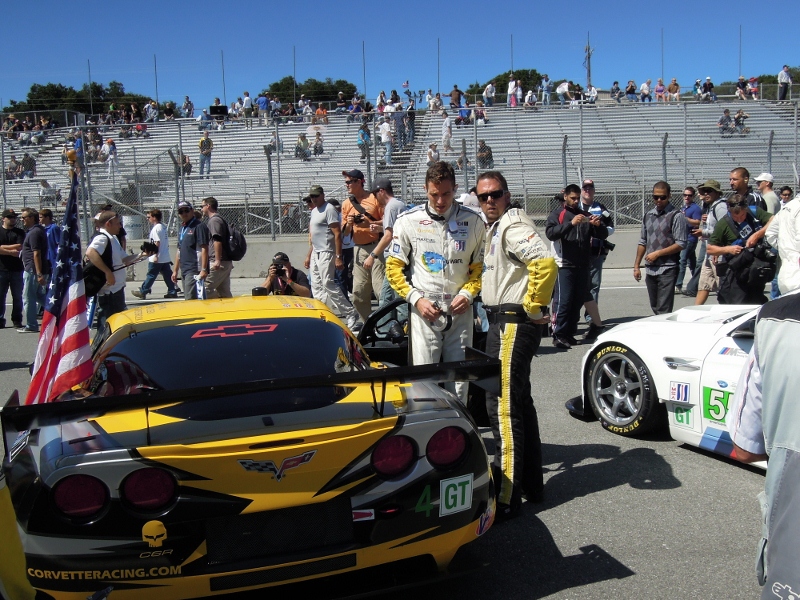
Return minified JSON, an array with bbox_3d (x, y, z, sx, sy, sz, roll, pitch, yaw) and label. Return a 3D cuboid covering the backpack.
[{"bbox_3d":[-2.348,-0.843,11.650,0.250,0.530,0.330,-1,7,3],"label":"backpack"}]

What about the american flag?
[{"bbox_3d":[-1.535,0.021,3.714,0.340,1.200,0.250,-4,7,-22],"label":"american flag"}]

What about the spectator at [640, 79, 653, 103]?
[{"bbox_3d":[11.428,-9.643,37.500,0.550,1.240,0.720,-4,7,-17],"label":"spectator"}]

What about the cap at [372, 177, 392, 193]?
[{"bbox_3d":[-0.188,-1.185,8.350,0.250,0.150,0.180,-16,-1,30],"label":"cap"}]

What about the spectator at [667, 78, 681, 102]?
[{"bbox_3d":[12.679,-9.643,37.500,0.600,1.240,0.720,-1,7,9],"label":"spectator"}]

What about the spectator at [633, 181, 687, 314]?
[{"bbox_3d":[2.791,-0.381,8.700,0.580,1.770,0.400,1,7,22],"label":"spectator"}]

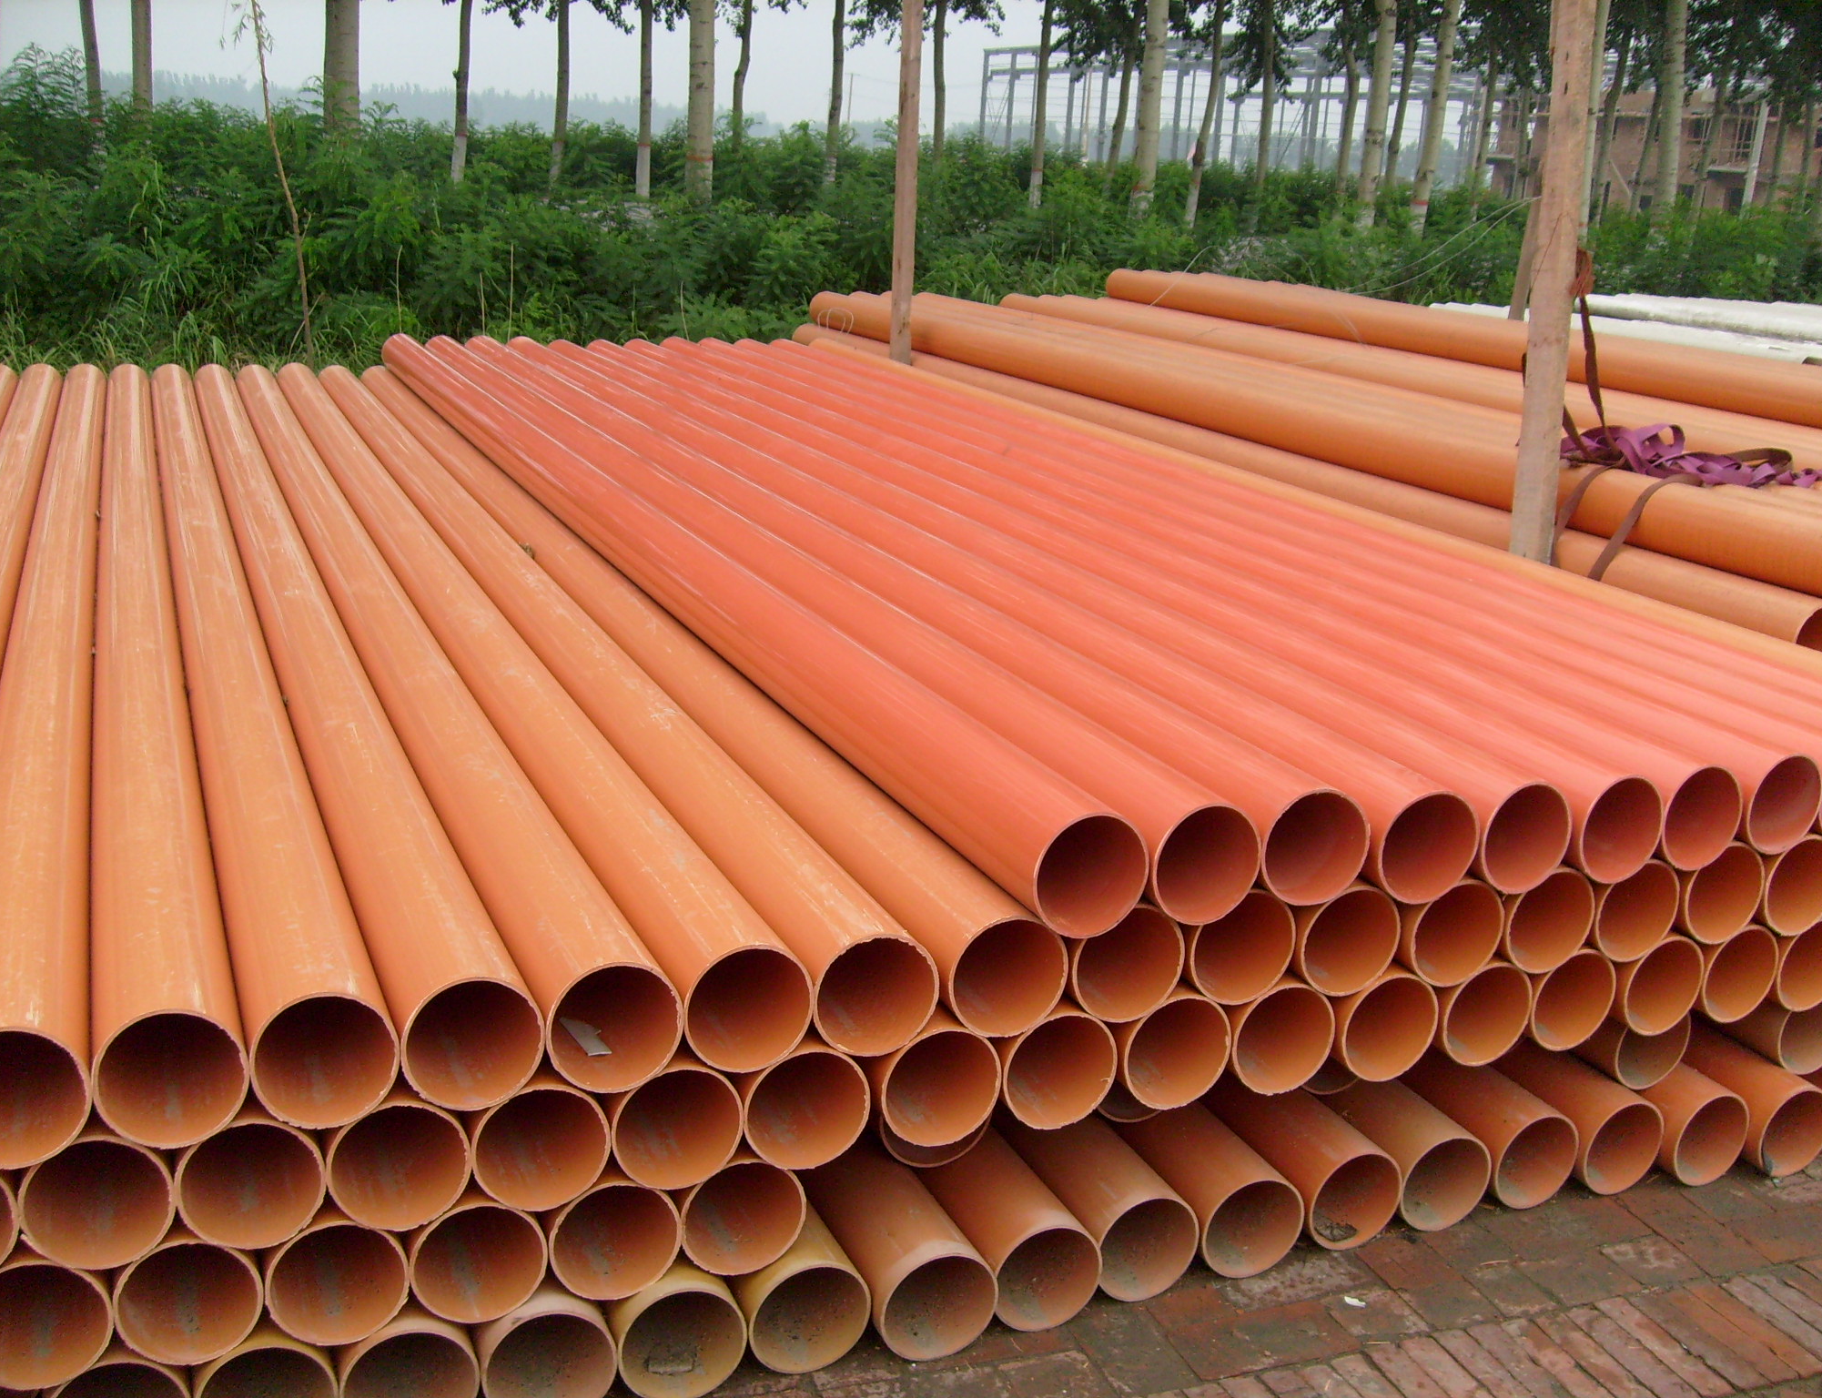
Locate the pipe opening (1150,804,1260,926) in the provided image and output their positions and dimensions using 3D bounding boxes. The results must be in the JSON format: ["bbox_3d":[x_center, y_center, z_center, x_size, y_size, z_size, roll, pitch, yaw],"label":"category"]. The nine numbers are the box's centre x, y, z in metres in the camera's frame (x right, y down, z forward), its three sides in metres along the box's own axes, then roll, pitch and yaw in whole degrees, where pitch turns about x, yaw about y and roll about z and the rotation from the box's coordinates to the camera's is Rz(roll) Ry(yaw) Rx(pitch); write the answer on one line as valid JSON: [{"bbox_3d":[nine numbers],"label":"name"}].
[{"bbox_3d":[0.370,0.206,2.526,0.166,0.166,0.100,-5,17,-23],"label":"pipe opening"}]

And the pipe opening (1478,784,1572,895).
[{"bbox_3d":[0.851,0.184,2.708,0.166,0.166,0.100,-5,17,-23],"label":"pipe opening"}]

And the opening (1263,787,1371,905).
[{"bbox_3d":[0.524,0.187,2.575,0.166,0.166,0.100,-5,17,-23],"label":"opening"}]

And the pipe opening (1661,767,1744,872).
[{"bbox_3d":[1.162,0.166,2.858,0.166,0.166,0.100,-5,17,-23],"label":"pipe opening"}]

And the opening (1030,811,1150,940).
[{"bbox_3d":[0.211,0.214,2.454,0.166,0.166,0.100,-5,17,-23],"label":"opening"}]

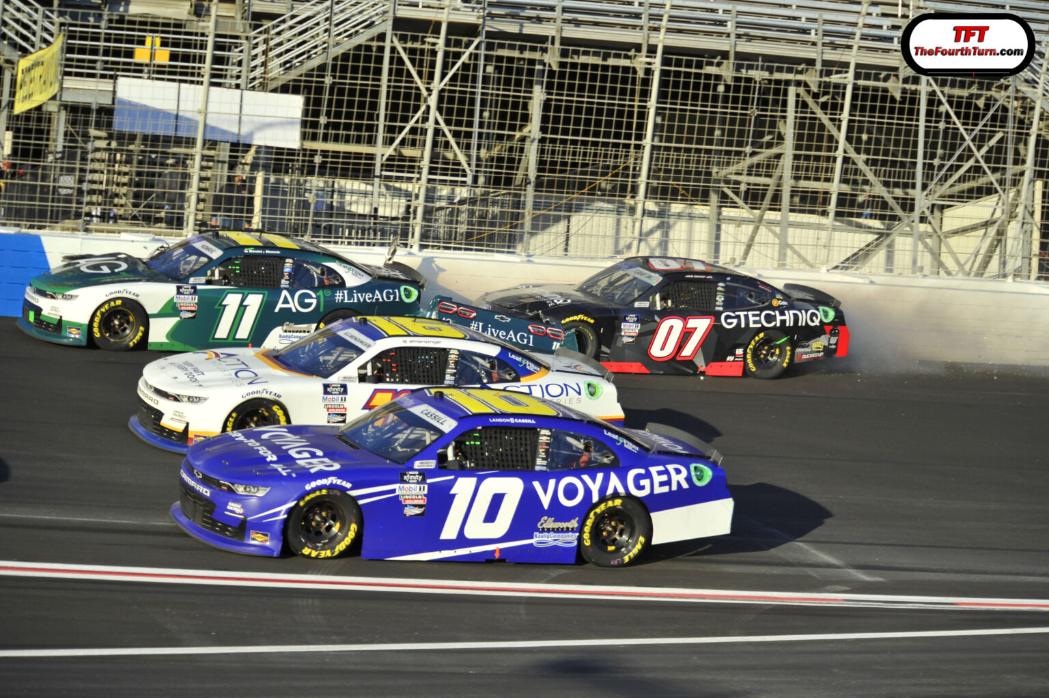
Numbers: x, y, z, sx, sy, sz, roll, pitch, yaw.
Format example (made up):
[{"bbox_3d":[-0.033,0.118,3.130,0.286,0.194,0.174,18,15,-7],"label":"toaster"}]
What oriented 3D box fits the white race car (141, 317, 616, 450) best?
[{"bbox_3d":[-1.548,0.384,34.380,5.010,1.310,1.940,3,9,-24],"label":"white race car"}]

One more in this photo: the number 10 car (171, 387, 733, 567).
[{"bbox_3d":[-0.676,1.082,30.158,5.010,1.310,1.940,3,9,-26],"label":"number 10 car"}]

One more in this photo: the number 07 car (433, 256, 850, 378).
[{"bbox_3d":[1.655,-0.448,43.609,5.010,1.310,1.940,2,9,-25],"label":"number 07 car"}]

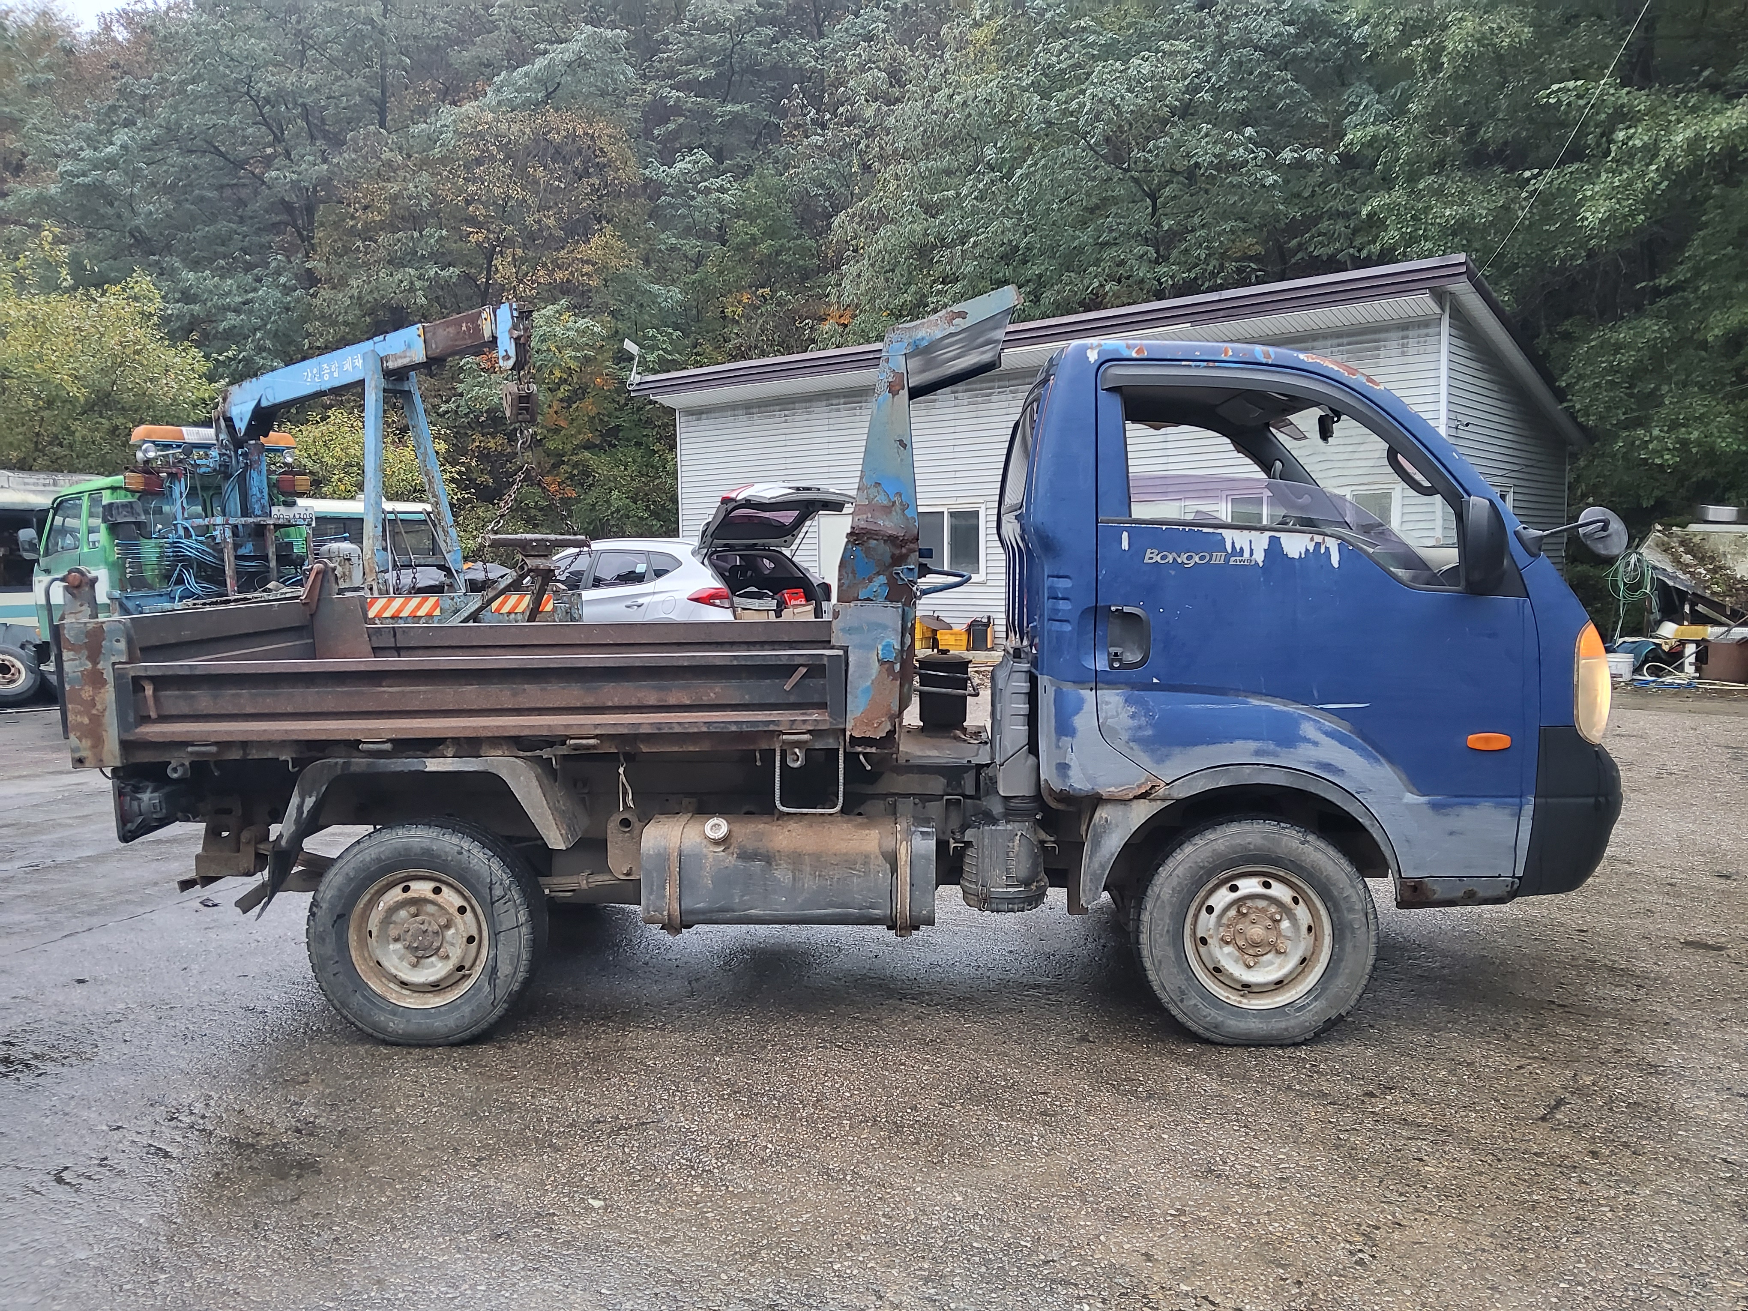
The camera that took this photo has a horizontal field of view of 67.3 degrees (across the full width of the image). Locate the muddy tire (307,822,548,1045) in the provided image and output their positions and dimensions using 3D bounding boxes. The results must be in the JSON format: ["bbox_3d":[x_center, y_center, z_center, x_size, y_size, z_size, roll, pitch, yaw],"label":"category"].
[{"bbox_3d":[-1.321,0.814,3.911,0.645,0.645,0.200,0,4,2],"label":"muddy tire"}]

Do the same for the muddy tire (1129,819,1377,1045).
[{"bbox_3d":[1.097,0.790,3.818,0.645,0.645,0.200,0,4,2],"label":"muddy tire"}]

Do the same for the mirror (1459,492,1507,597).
[{"bbox_3d":[1.672,-0.303,3.600,0.120,0.265,0.190,1,5,20],"label":"mirror"}]

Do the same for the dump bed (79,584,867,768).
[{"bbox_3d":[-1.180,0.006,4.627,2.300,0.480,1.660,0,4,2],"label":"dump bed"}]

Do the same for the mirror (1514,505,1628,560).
[{"bbox_3d":[2.058,-0.363,3.880,0.310,0.165,0.170,0,4,2],"label":"mirror"}]

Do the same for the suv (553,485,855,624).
[{"bbox_3d":[-2.515,-0.636,14.751,4.720,1.920,1.870,3,6,41],"label":"suv"}]

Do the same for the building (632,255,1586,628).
[{"bbox_3d":[3.250,-2.501,21.421,14.000,4.600,6.600,3,6,40],"label":"building"}]

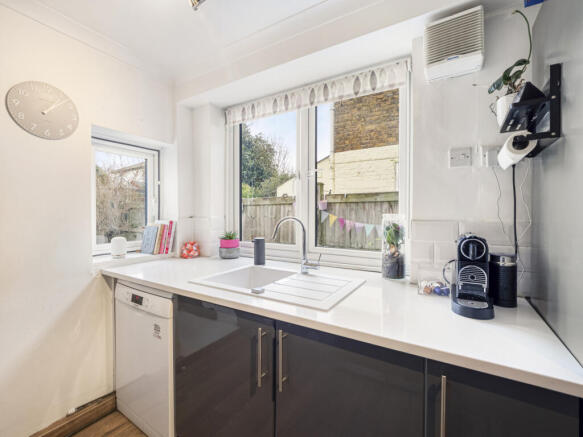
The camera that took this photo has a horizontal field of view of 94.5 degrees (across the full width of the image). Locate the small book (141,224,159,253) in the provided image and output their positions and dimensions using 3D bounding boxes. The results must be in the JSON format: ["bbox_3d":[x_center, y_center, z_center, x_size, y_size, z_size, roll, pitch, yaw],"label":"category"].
[{"bbox_3d":[-1.134,0.178,2.161,0.157,0.210,0.017,0,-7,33],"label":"small book"}]

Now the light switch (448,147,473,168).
[{"bbox_3d":[0.764,-0.277,1.219,0.086,0.086,0.012,1,1,32],"label":"light switch"}]

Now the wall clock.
[{"bbox_3d":[-1.328,-0.574,1.449,0.035,0.290,0.290,0,1,33],"label":"wall clock"}]

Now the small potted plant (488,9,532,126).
[{"bbox_3d":[0.814,-0.558,1.006,0.142,0.430,0.132,0,1,33],"label":"small potted plant"}]

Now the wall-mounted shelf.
[{"bbox_3d":[0.798,-0.326,0.922,0.113,0.223,0.334,0,1,33],"label":"wall-mounted shelf"}]

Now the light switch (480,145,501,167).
[{"bbox_3d":[0.879,-0.273,1.174,0.090,0.090,0.018,0,1,33],"label":"light switch"}]

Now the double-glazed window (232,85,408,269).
[{"bbox_3d":[0.067,-0.281,1.920,1.442,1.189,0.071,0,1,33],"label":"double-glazed window"}]

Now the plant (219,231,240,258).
[{"bbox_3d":[-0.503,0.208,2.178,0.160,0.221,0.160,0,0,0],"label":"plant"}]

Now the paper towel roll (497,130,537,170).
[{"bbox_3d":[0.755,-0.228,0.914,0.077,0.077,0.238,0,1,33],"label":"paper towel roll"}]

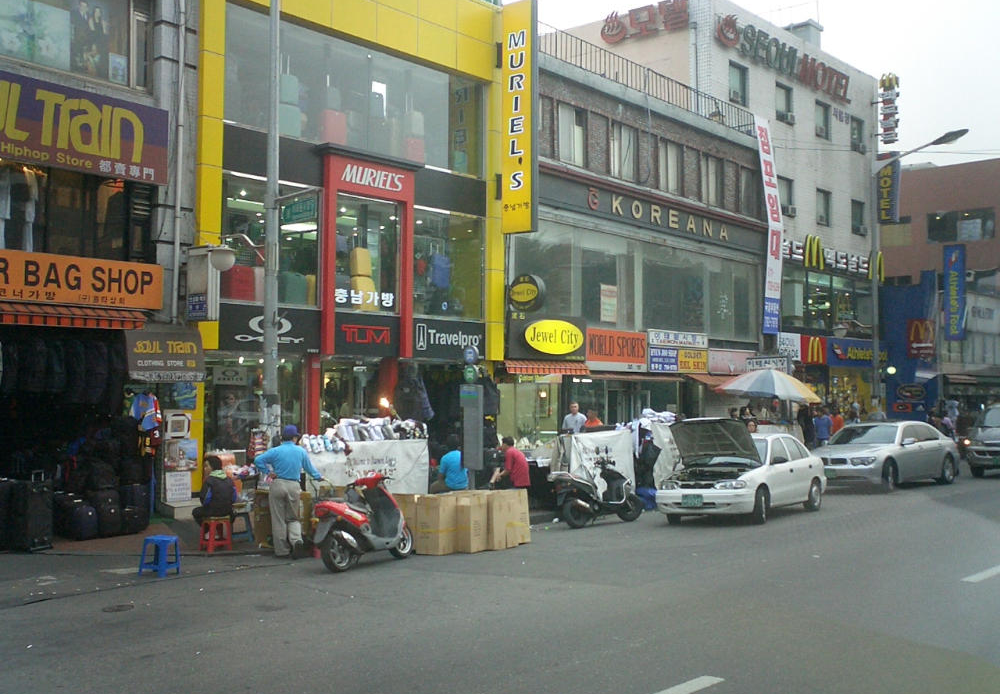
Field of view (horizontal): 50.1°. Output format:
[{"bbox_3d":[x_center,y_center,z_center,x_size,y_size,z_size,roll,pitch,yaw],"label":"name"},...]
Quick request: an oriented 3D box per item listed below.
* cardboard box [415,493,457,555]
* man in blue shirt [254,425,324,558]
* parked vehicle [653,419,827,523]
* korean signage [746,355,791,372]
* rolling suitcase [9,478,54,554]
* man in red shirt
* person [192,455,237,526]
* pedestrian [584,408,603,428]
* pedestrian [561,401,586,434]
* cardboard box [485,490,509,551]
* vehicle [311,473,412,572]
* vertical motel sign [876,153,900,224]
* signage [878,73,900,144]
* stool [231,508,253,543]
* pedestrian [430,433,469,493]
[{"bbox_3d":[-0.836,2.337,14.130,0.380,0.770,0.380,-1,-3,37],"label":"cardboard box"},{"bbox_3d":[-2.670,1.821,13.550,0.800,1.690,0.450,0,-2,14],"label":"man in blue shirt"},{"bbox_3d":[4.200,2.089,18.220,1.640,1.580,4.120,-1,-3,36],"label":"parked vehicle"},{"bbox_3d":[6.750,0.471,27.000,1.250,0.480,0.200,-2,-3,43],"label":"korean signage"},{"bbox_3d":[-6.032,2.169,13.834,0.370,0.860,0.370,-1,-3,32],"label":"rolling suitcase"},{"bbox_3d":[0.148,2.052,16.977,0.780,1.260,0.500,0,-2,8],"label":"man in red shirt"},{"bbox_3d":[-3.709,2.010,13.817,0.520,1.180,0.700,1,-3,-25],"label":"person"},{"bbox_3d":[1.994,2.148,22.795,0.480,1.580,0.320,0,-2,-5],"label":"pedestrian"},{"bbox_3d":[1.430,1.970,20.795,0.520,1.760,0.320,1,-2,-8],"label":"pedestrian"},{"bbox_3d":[-0.098,2.299,14.327,0.320,0.790,0.290,-2,-3,42],"label":"cardboard box"},{"bbox_3d":[-1.575,2.075,12.820,0.660,1.120,1.790,-1,-3,33],"label":"vehicle"},{"bbox_3d":[14.740,-6.066,40.511,0.850,2.750,0.250,-2,-3,42],"label":"vertical motel sign"},{"bbox_3d":[12.700,-7.756,34.800,0.600,2.320,0.300,-2,-3,43],"label":"signage"},{"bbox_3d":[-3.533,2.417,14.426,0.350,0.420,0.350,0,-2,-5],"label":"stool"},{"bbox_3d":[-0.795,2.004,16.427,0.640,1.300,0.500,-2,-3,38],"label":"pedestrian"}]

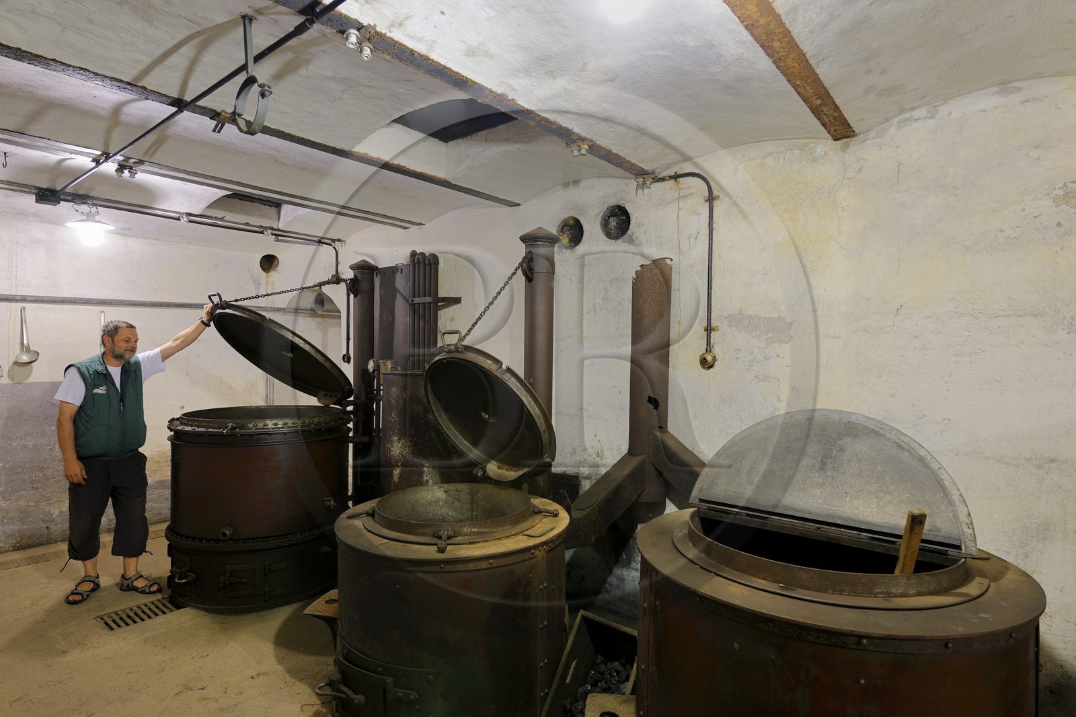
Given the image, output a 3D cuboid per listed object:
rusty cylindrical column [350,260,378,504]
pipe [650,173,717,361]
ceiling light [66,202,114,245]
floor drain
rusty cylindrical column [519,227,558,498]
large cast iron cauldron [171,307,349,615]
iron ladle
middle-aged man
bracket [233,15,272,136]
[{"bbox_3d":[-1.348,0.385,4.680,0.210,2.260,0.210,2,2,41],"label":"rusty cylindrical column"},{"bbox_3d":[0.939,-0.606,3.847,0.420,1.180,0.050,2,2,41],"label":"pipe"},{"bbox_3d":[-3.080,-0.930,4.110,0.270,0.280,0.270,0,0,40],"label":"ceiling light"},{"bbox_3d":[-2.347,1.512,3.535,0.290,0.030,0.410,0,0,40],"label":"floor drain"},{"bbox_3d":[-0.003,0.424,3.330,0.210,2.260,0.210,0,1,0],"label":"rusty cylindrical column"},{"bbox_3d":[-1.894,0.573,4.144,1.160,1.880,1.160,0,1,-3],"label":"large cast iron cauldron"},{"bbox_3d":[-3.955,-0.178,4.630,0.140,0.435,0.140,-3,0,40],"label":"iron ladle"},{"bbox_3d":[-2.580,0.580,3.830,0.840,1.840,0.580,0,0,-44],"label":"middle-aged man"},{"bbox_3d":[-1.000,-0.993,2.100,0.230,0.425,0.045,0,0,40],"label":"bracket"}]

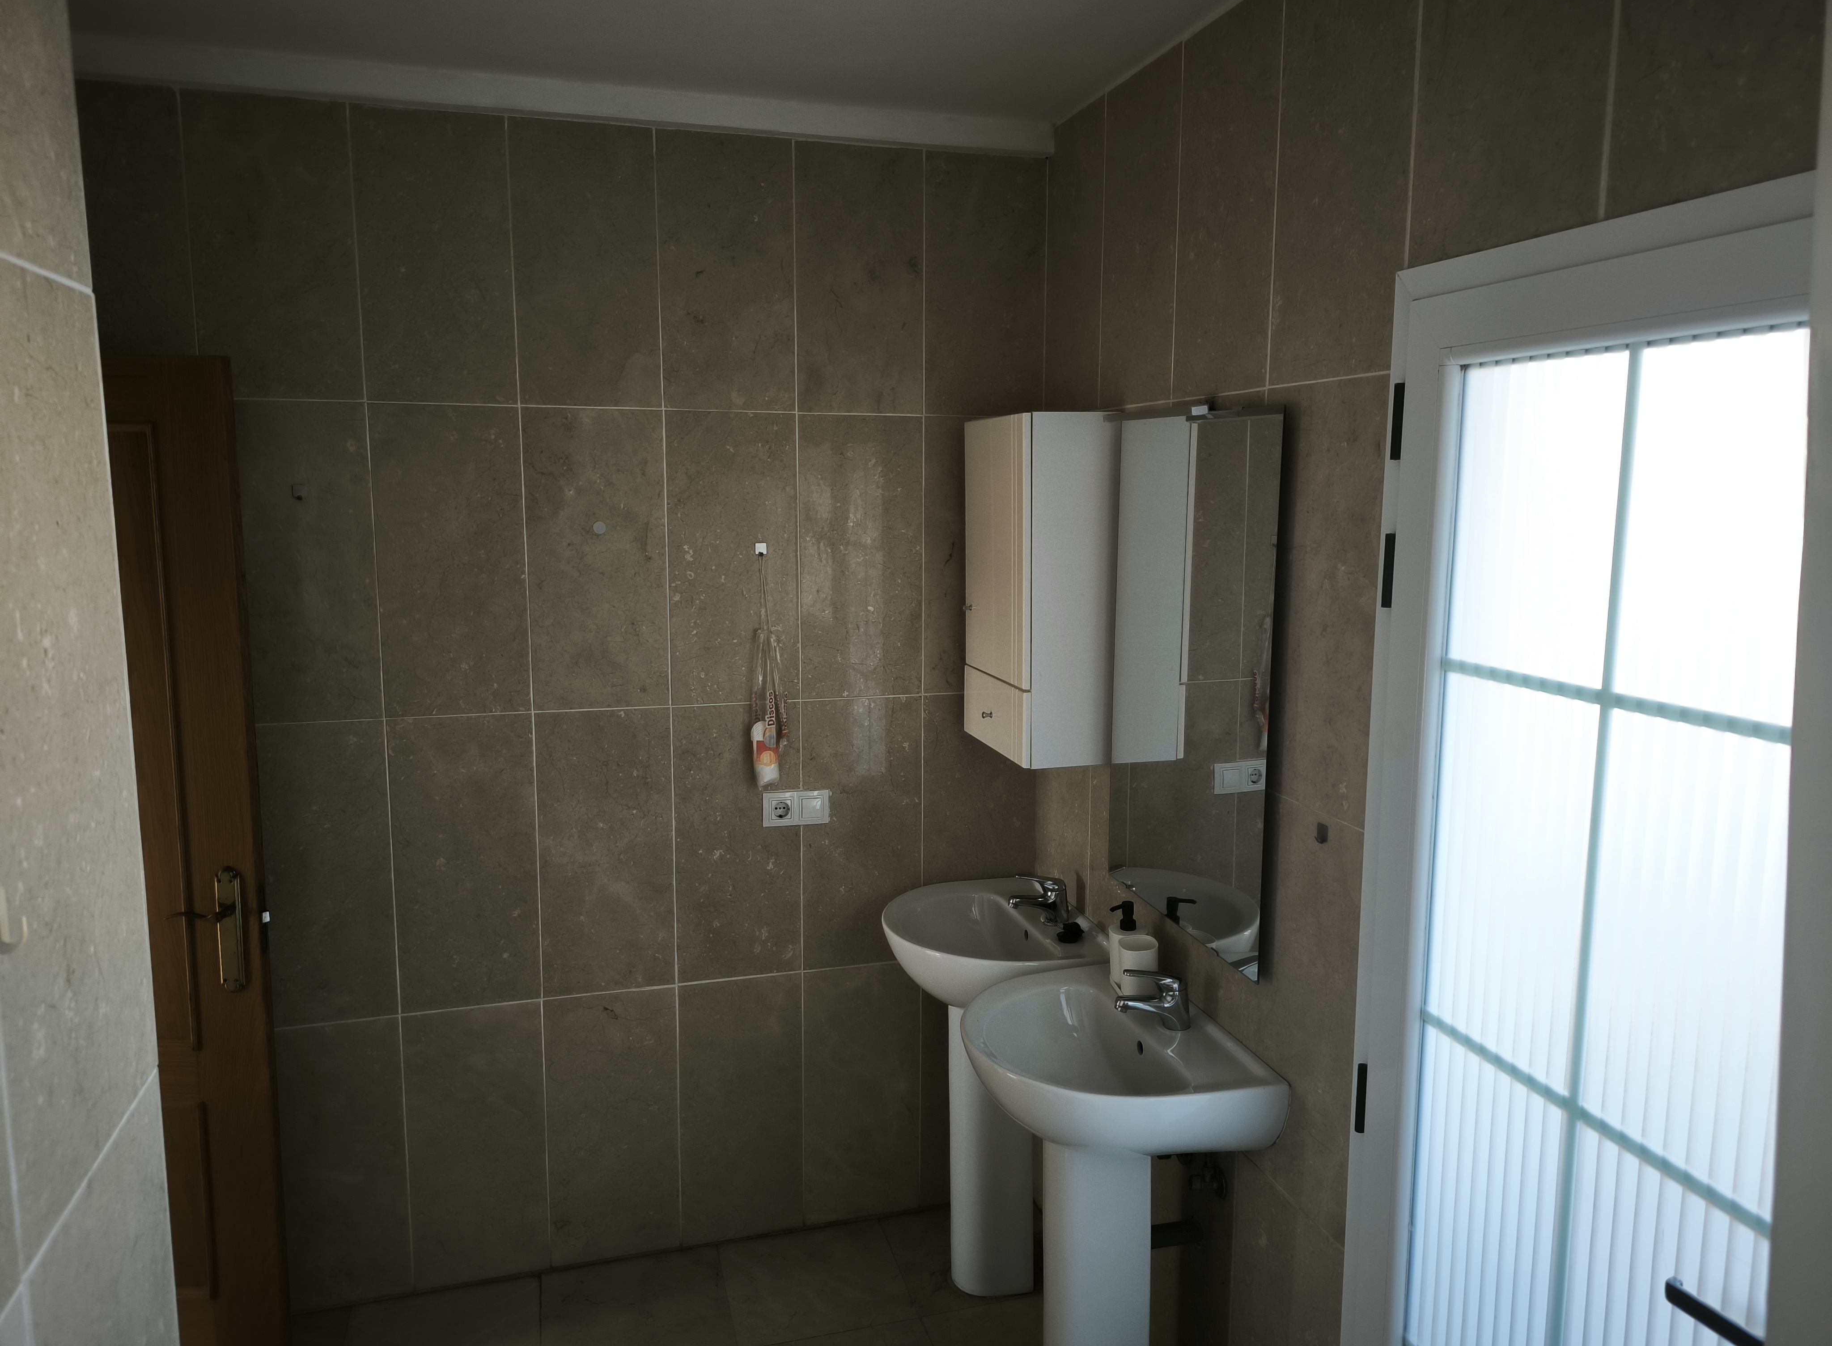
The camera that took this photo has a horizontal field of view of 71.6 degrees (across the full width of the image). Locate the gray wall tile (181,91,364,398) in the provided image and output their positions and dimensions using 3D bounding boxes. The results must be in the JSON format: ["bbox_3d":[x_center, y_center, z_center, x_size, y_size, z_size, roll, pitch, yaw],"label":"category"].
[{"bbox_3d":[-1.240,-0.815,2.461,0.288,0.565,0.010,-2,9,-16],"label":"gray wall tile"}]

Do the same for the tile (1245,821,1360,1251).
[{"bbox_3d":[0.604,0.523,2.000,0.010,0.639,0.325,-2,9,-16],"label":"tile"}]

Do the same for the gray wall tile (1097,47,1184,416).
[{"bbox_3d":[0.446,-0.856,2.514,0.015,0.642,0.334,-2,9,-16],"label":"gray wall tile"}]

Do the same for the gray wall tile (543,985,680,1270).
[{"bbox_3d":[-0.688,1.033,2.898,0.288,0.639,0.010,-2,9,-16],"label":"gray wall tile"}]

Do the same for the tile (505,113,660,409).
[{"bbox_3d":[-0.679,-0.838,2.620,0.288,0.570,0.010,-2,9,-16],"label":"tile"}]

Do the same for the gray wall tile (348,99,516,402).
[{"bbox_3d":[-0.959,-0.826,2.541,0.288,0.567,0.010,-2,9,-16],"label":"gray wall tile"}]

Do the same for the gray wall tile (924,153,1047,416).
[{"bbox_3d":[0.159,-0.893,2.945,0.287,0.582,0.015,-2,9,-16],"label":"gray wall tile"}]

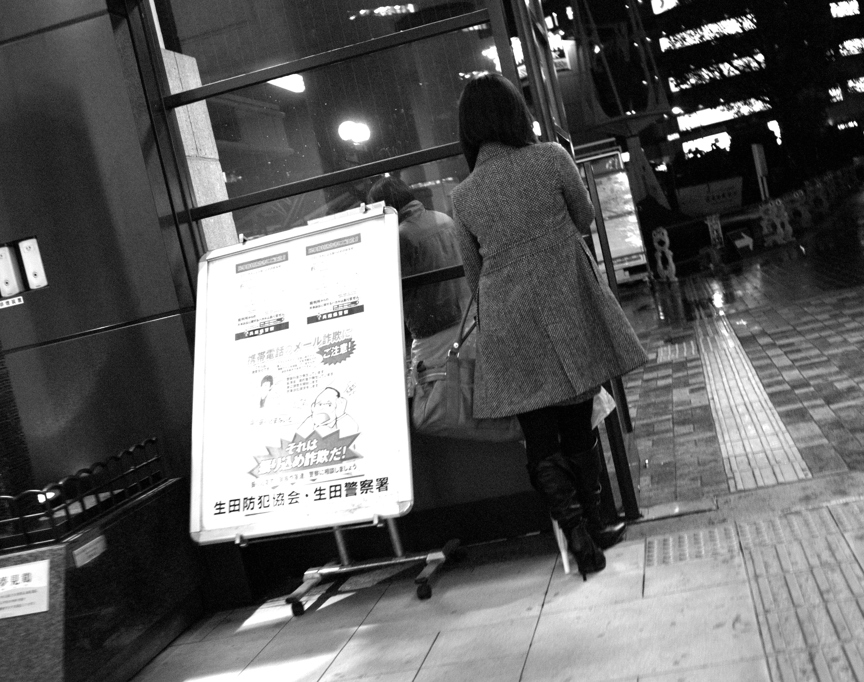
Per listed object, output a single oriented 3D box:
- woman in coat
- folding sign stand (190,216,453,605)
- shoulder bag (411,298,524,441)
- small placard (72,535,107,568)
[{"bbox_3d":[0.371,-0.064,3.756,0.580,1.610,0.440,-12,4,12],"label":"woman in coat"},{"bbox_3d":[-0.379,0.255,3.951,0.783,1.300,0.704,-12,4,19],"label":"folding sign stand"},{"bbox_3d":[0.106,0.108,3.880,0.393,0.493,0.160,-12,4,12],"label":"shoulder bag"},{"bbox_3d":[-1.058,0.651,3.614,0.010,0.047,0.186,-12,4,12],"label":"small placard"}]

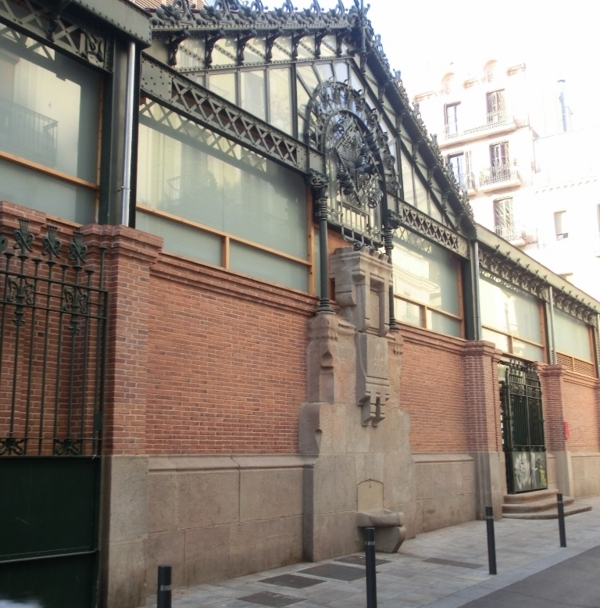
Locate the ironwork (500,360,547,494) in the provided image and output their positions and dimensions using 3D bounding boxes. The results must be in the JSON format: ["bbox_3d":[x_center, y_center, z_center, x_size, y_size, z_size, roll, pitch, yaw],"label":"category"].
[{"bbox_3d":[5.504,3.055,20.957,0.116,3.038,2.988,-7,-12,31],"label":"ironwork"}]

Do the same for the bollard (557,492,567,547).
[{"bbox_3d":[4.132,3.415,13.530,0.083,0.830,0.083,-7,-12,31],"label":"bollard"}]

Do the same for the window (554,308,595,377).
[{"bbox_3d":[8.564,1.262,26.582,0.116,1.643,4.482,-7,-12,31],"label":"window"}]

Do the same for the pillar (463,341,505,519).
[{"bbox_3d":[3.920,2.693,18.201,0.456,3.694,0.664,-7,-12,31],"label":"pillar"}]

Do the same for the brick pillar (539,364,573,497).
[{"bbox_3d":[6.994,3.462,23.145,0.456,3.569,0.622,-7,-12,31],"label":"brick pillar"}]

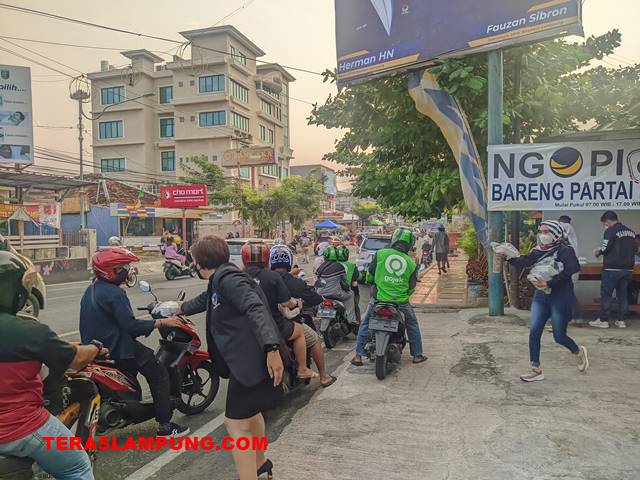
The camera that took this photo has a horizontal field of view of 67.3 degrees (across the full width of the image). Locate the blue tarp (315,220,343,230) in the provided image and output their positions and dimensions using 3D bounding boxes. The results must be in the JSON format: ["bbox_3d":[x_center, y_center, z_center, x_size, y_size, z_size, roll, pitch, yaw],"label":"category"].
[{"bbox_3d":[0.874,-1.508,49.986,2.800,1.050,2.800,-1,1,0],"label":"blue tarp"}]

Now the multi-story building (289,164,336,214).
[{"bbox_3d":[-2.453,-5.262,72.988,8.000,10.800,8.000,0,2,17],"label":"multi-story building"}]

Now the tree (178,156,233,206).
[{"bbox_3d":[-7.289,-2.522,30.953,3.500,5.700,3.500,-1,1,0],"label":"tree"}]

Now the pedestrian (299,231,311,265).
[{"bbox_3d":[-0.733,0.378,23.500,0.500,1.600,0.400,-1,2,5],"label":"pedestrian"}]

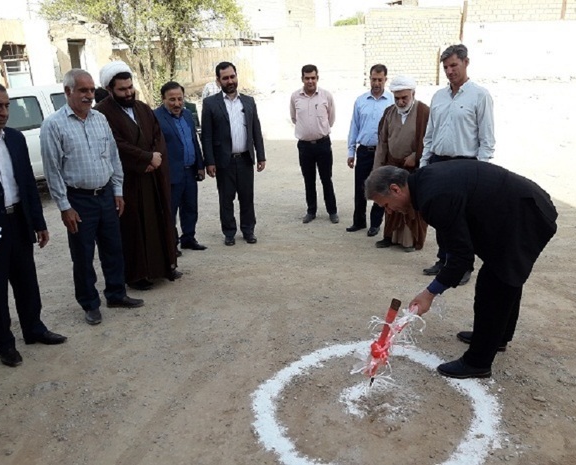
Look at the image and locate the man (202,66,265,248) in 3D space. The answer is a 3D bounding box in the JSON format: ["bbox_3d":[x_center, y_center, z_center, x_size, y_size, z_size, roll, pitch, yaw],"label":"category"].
[{"bbox_3d":[-0.538,-0.762,5.041,0.590,1.790,0.350,-6,18,-14],"label":"man"}]

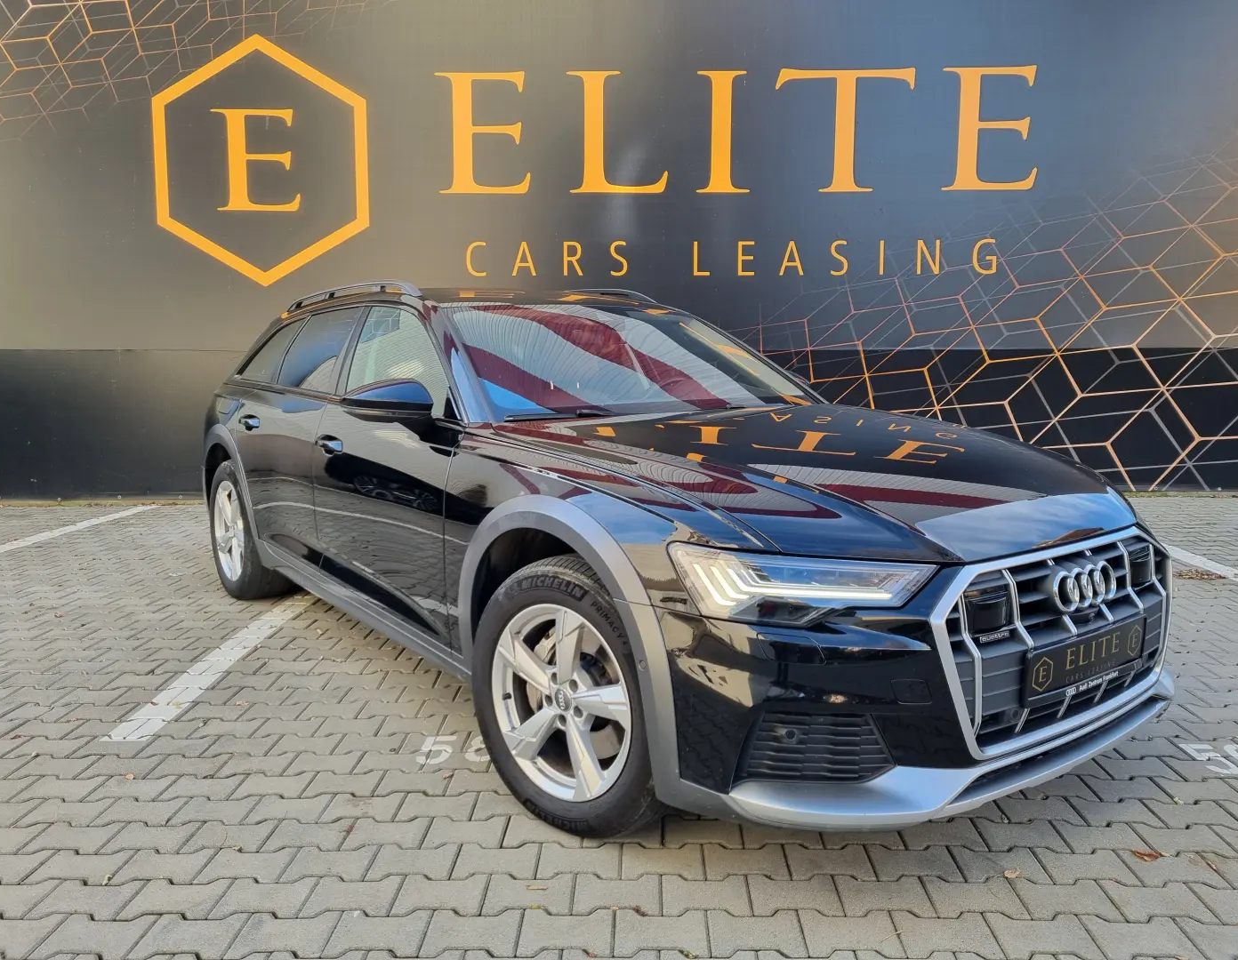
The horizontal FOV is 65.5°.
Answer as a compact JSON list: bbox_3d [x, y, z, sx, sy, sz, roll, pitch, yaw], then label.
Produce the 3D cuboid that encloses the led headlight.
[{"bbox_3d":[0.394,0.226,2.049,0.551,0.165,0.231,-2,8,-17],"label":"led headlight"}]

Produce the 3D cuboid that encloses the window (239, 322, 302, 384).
[{"bbox_3d":[-1.680,-0.625,4.622,0.070,0.326,0.640,28,-11,-36],"label":"window"}]

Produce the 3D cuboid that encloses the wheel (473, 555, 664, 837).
[{"bbox_3d":[-0.072,0.542,2.447,0.700,0.700,0.230,7,10,42],"label":"wheel"}]

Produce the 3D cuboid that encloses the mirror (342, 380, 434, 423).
[{"bbox_3d":[-0.704,-0.244,2.970,0.260,0.150,0.190,-5,9,-37],"label":"mirror"}]

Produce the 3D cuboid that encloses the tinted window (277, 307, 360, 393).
[{"bbox_3d":[-1.270,-0.545,4.059,0.070,0.399,0.840,28,-11,-36],"label":"tinted window"}]

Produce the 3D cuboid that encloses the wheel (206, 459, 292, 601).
[{"bbox_3d":[-1.823,0.241,4.770,0.230,0.700,0.700,-5,9,-37],"label":"wheel"}]

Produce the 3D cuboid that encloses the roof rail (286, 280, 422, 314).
[{"bbox_3d":[-1.201,-0.799,4.212,0.060,0.090,1.540,-5,9,-37],"label":"roof rail"}]

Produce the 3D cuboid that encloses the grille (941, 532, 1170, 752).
[{"bbox_3d":[1.077,0.354,2.259,1.060,0.410,0.170,-5,9,-37],"label":"grille"}]

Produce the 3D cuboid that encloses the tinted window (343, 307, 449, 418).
[{"bbox_3d":[-0.778,-0.436,3.393,0.070,0.448,0.990,28,-11,-36],"label":"tinted window"}]

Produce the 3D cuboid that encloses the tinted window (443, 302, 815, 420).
[{"bbox_3d":[0.057,-0.450,3.526,1.450,0.130,0.760,-5,41,-37],"label":"tinted window"}]

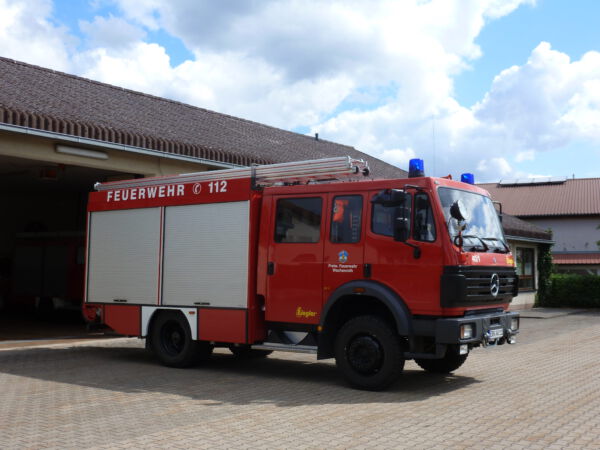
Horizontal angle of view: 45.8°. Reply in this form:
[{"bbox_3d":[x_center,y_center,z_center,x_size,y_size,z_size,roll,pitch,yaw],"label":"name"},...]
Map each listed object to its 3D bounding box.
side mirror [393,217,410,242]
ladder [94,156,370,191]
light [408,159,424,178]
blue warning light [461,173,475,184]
[{"bbox_3d":[1.288,0.061,9.016,0.190,0.320,0.085,3,-5,-33],"label":"side mirror"},{"bbox_3d":[-1.391,-0.732,11.757,5.700,0.265,0.420,-3,-5,36],"label":"ladder"},{"bbox_3d":[1.564,-0.748,9.506,0.205,0.255,0.205,1,-4,0],"label":"light"},{"bbox_3d":[2.561,-0.636,10.856,0.205,0.255,0.205,-3,-5,36],"label":"blue warning light"}]

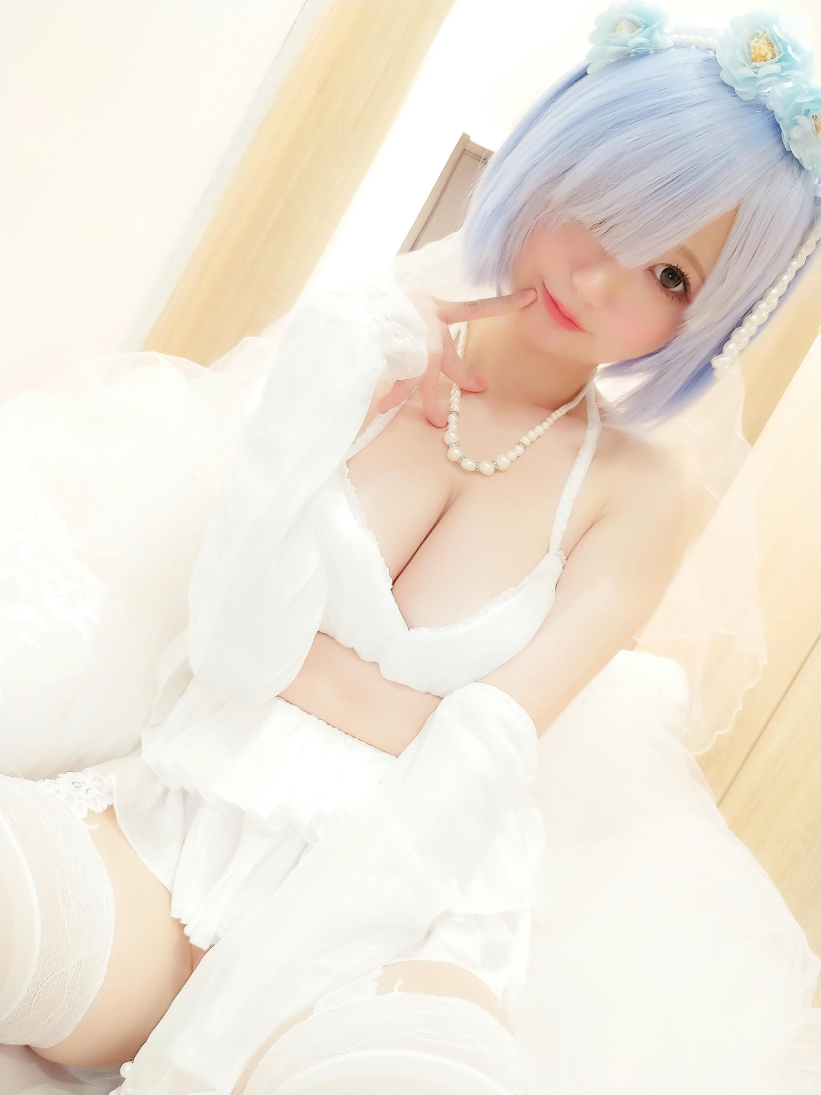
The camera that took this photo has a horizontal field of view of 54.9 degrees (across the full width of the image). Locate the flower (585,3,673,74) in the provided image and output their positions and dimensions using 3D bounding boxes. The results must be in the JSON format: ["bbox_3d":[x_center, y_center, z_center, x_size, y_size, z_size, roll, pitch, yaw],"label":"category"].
[{"bbox_3d":[0.171,-0.399,0.620,0.070,0.066,0.042,40,11,9],"label":"flower"}]

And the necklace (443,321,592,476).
[{"bbox_3d":[0.079,-0.122,0.680,0.130,0.125,0.115,29,3,-3],"label":"necklace"}]

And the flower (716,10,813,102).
[{"bbox_3d":[0.271,-0.377,0.605,0.072,0.070,0.042,36,23,-4],"label":"flower"}]

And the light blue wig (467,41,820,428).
[{"bbox_3d":[0.196,-0.267,0.650,0.255,0.265,0.250,37,20,-1],"label":"light blue wig"}]

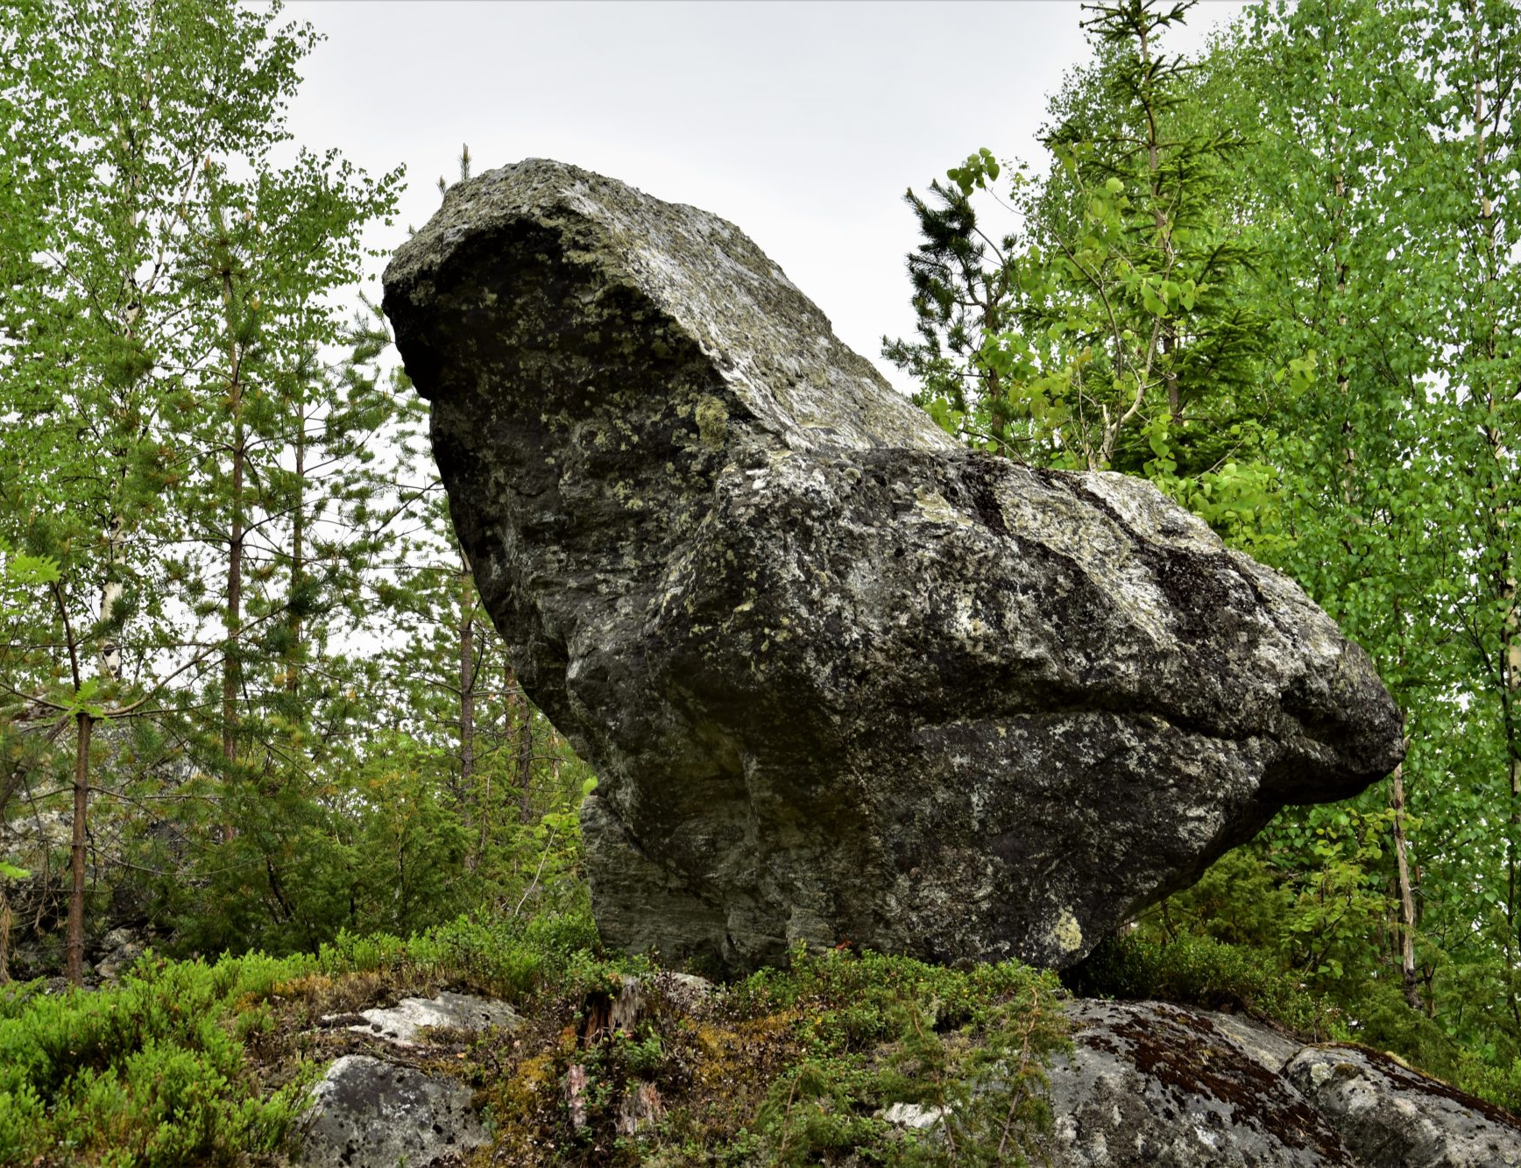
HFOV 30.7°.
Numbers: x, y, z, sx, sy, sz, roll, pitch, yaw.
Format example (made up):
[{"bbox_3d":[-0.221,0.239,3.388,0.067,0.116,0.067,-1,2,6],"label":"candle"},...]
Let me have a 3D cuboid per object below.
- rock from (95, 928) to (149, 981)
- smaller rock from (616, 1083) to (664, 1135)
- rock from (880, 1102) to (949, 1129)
[{"bbox_3d":[-2.532,1.472,11.000,0.210,0.200,0.180,0,-8,0],"label":"rock"},{"bbox_3d":[-0.307,1.342,7.100,0.120,0.140,0.100,0,-8,0],"label":"smaller rock"},{"bbox_3d":[0.394,1.363,7.100,0.185,0.075,0.130,0,-8,0],"label":"rock"}]

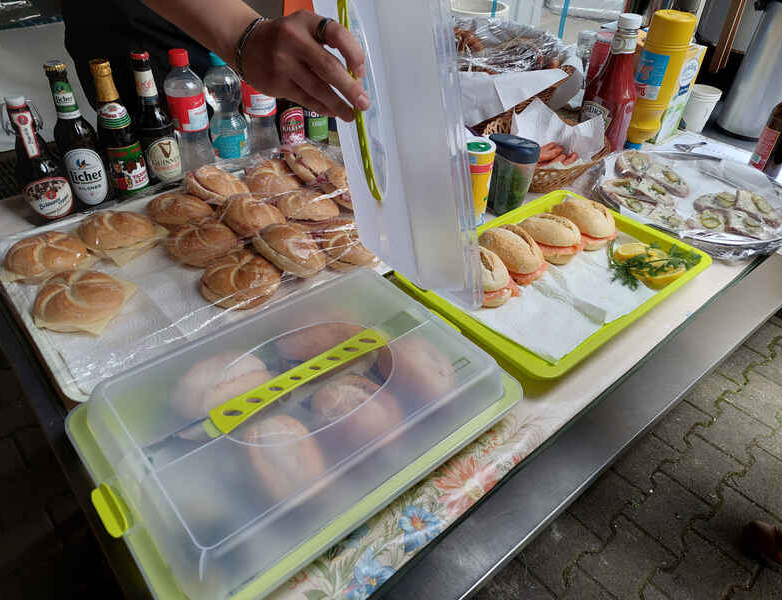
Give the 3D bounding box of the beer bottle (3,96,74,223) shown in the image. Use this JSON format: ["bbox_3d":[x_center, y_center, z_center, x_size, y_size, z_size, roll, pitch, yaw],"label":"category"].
[{"bbox_3d":[-0.564,-0.225,0.887,0.072,0.197,0.072,-20,43,-27],"label":"beer bottle"}]

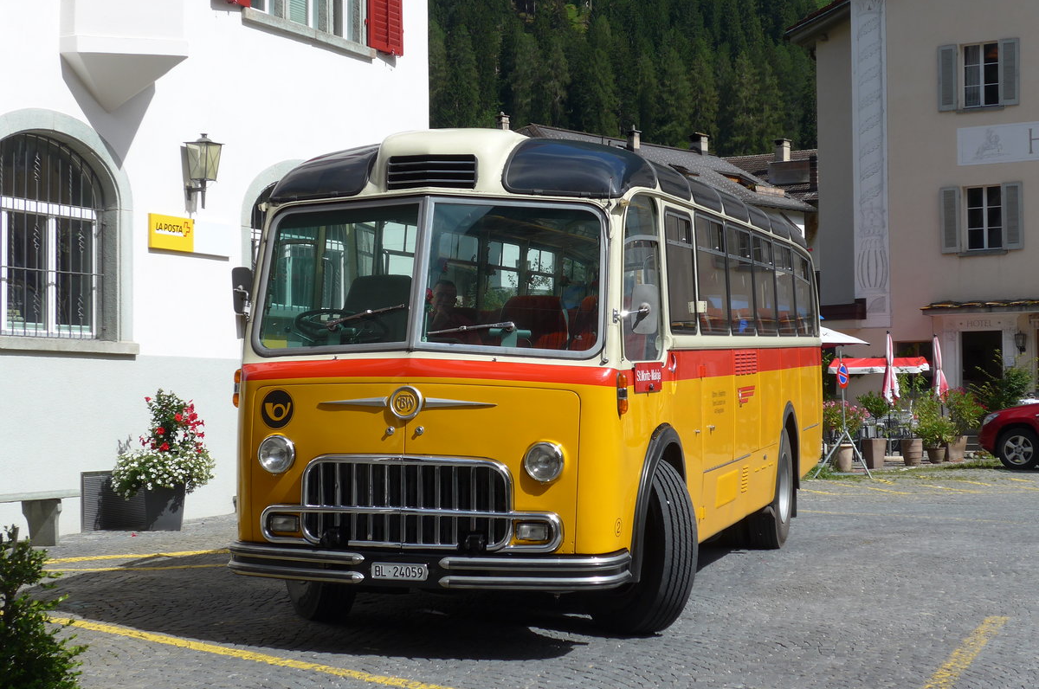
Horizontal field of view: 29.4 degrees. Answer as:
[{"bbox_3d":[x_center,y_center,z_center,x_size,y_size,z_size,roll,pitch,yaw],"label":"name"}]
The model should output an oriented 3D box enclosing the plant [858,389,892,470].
[{"bbox_3d":[5.638,1.342,31.500,0.523,1.239,0.507,-1,-2,10],"label":"plant"}]

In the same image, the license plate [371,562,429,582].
[{"bbox_3d":[-0.618,1.176,10.250,0.300,0.085,0.020,0,0,15],"label":"license plate"}]

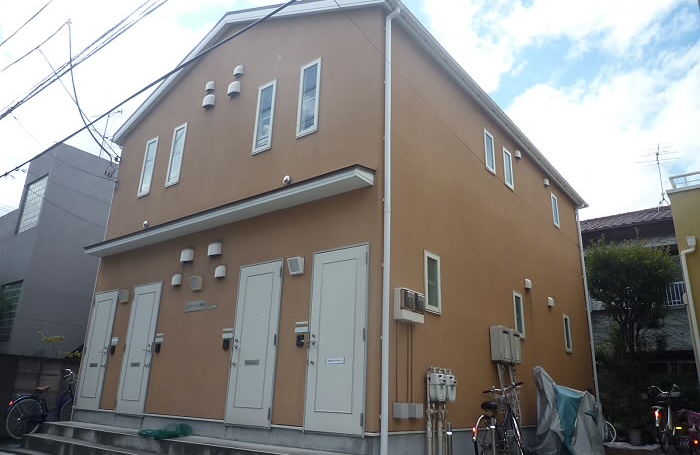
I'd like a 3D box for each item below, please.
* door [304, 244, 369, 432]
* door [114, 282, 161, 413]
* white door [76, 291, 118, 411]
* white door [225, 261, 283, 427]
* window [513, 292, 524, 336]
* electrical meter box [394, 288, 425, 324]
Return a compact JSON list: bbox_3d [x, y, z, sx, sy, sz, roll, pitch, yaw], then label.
[{"bbox_3d":[-0.149,1.221,5.660,0.834,2.042,0.090,-12,-23,36],"label":"door"},{"bbox_3d":[-3.370,1.912,8.089,0.832,2.046,0.090,-12,-23,36],"label":"door"},{"bbox_3d":[-4.436,2.135,8.886,0.831,2.031,0.080,-12,-23,36],"label":"white door"},{"bbox_3d":[-1.221,1.453,6.467,0.835,2.050,0.090,-12,-23,36],"label":"white door"},{"bbox_3d":[2.841,1.480,8.481,0.080,0.764,0.379,-12,-23,36],"label":"window"},{"bbox_3d":[0.684,0.898,5.707,0.100,0.344,0.505,-12,-23,36],"label":"electrical meter box"}]

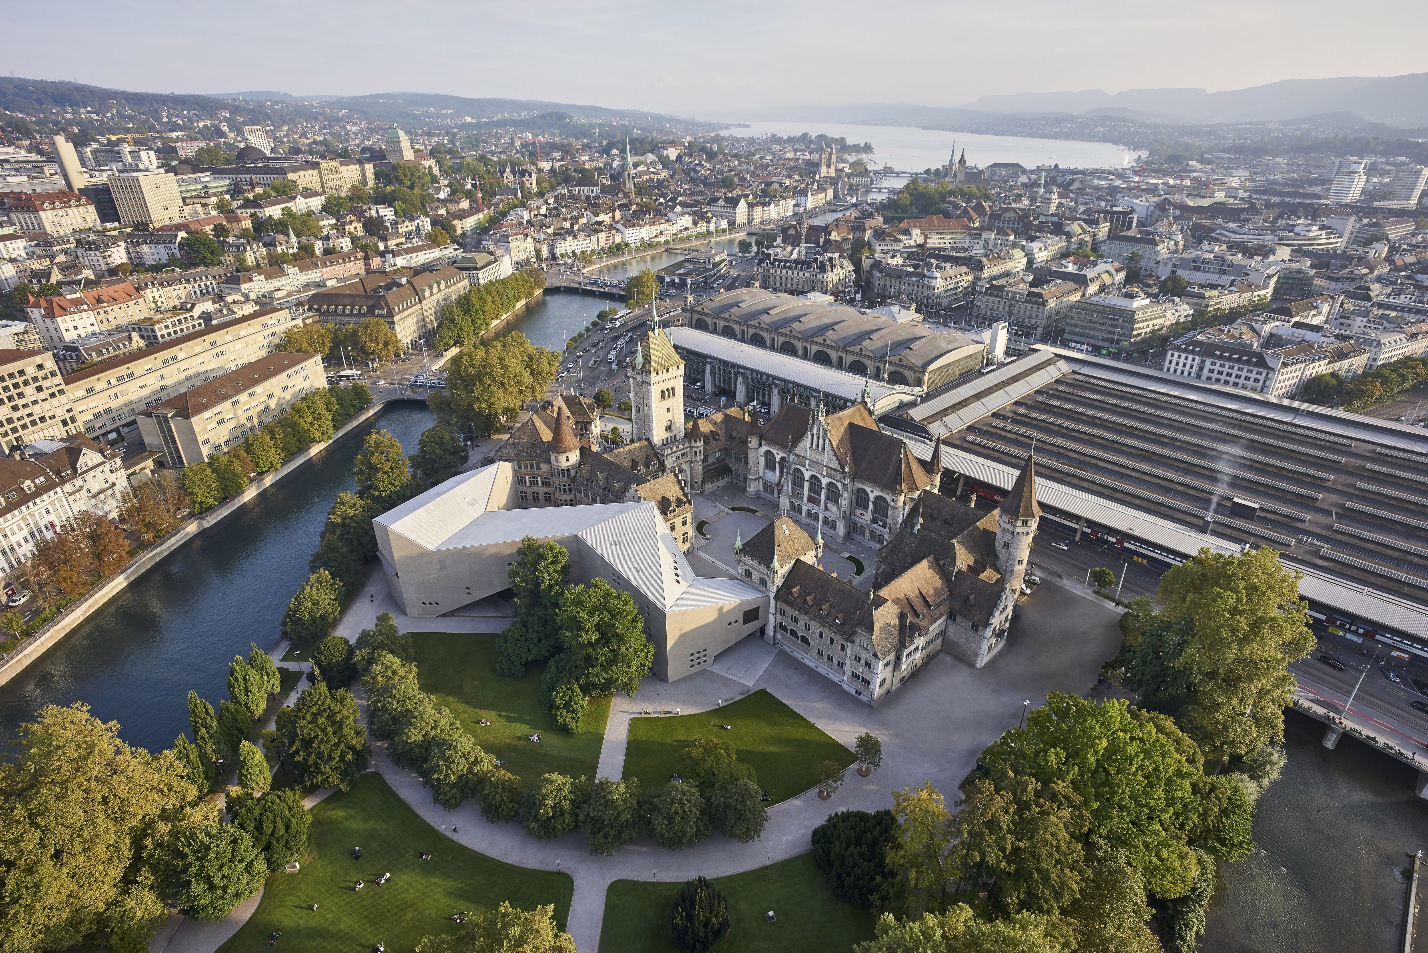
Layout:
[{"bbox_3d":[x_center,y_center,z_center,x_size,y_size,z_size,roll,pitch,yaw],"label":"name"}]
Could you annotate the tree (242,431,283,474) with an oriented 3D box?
[{"bbox_3d":[-152.620,-7.990,241.870,11.200,14.500,11.200,-17,32,-31],"label":"tree"}]

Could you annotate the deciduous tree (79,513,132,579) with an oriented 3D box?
[{"bbox_3d":[-159.670,18.040,187.900,10.200,17.000,10.200,24,36,39],"label":"deciduous tree"}]

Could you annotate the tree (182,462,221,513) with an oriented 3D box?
[{"bbox_3d":[-150.793,4.042,210.484,8.800,16.800,8.800,0,27,0],"label":"tree"}]

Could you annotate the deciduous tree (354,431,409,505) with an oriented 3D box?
[{"bbox_3d":[-94.610,-1.150,203.490,14.000,24.000,14.000,0,26,0],"label":"deciduous tree"}]

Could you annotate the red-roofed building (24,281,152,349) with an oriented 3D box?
[{"bbox_3d":[-263.820,-68.258,304.424,14.090,21.377,36.561,8,28,15],"label":"red-roofed building"}]

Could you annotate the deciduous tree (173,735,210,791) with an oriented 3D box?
[{"bbox_3d":[-92.211,51.299,126.527,4.300,14.300,4.300,0,27,0],"label":"deciduous tree"}]

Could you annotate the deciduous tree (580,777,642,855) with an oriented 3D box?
[{"bbox_3d":[-16.902,56.140,117.500,10.100,13.600,10.100,0,27,0],"label":"deciduous tree"}]

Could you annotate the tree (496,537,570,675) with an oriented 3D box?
[{"bbox_3d":[-37.549,29.021,149.586,14.300,33.000,14.300,0,27,0],"label":"tree"}]

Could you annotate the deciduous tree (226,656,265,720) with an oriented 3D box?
[{"bbox_3d":[-94.040,42.960,144.080,5.500,16.900,5.500,-21,34,-36],"label":"deciduous tree"}]

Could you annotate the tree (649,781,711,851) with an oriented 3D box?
[{"bbox_3d":[-6.030,57.290,120.070,10.200,12.000,10.200,-2,27,-4],"label":"tree"}]

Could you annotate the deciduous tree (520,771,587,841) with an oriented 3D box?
[{"bbox_3d":[-25.230,51.750,111.030,9.800,10.800,9.800,0,26,0],"label":"deciduous tree"}]

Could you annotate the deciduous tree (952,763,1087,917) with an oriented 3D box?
[{"bbox_3d":[46.197,55.719,109.381,20.000,21.500,20.000,0,27,0],"label":"deciduous tree"}]

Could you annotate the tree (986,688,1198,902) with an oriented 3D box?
[{"bbox_3d":[53.240,46.400,103.330,27.000,26.500,27.000,0,26,0],"label":"tree"}]

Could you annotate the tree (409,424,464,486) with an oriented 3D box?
[{"bbox_3d":[-88.811,-6.197,229.678,16.300,21.500,16.300,0,27,0],"label":"tree"}]

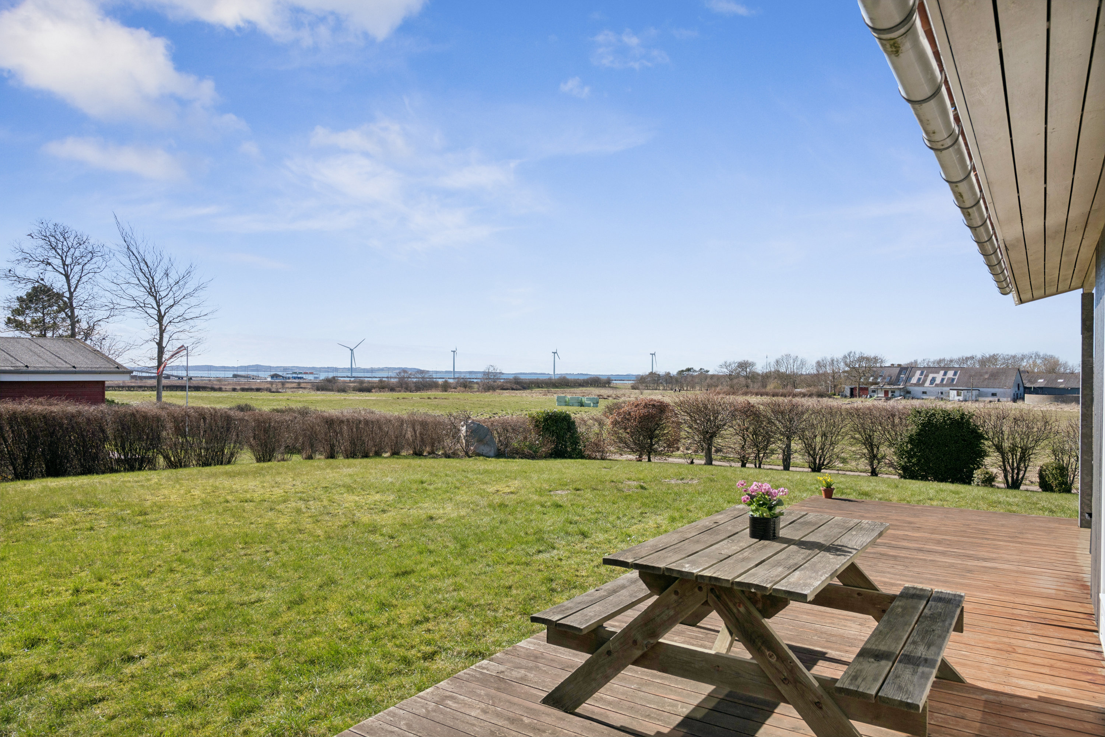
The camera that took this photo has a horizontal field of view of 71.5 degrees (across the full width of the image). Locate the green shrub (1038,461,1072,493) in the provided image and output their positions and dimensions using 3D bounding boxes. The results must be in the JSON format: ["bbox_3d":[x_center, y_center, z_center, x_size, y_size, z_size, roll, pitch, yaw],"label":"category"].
[{"bbox_3d":[8.095,1.751,12.350,0.580,0.518,0.540,0,0,32],"label":"green shrub"}]

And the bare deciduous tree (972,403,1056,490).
[{"bbox_3d":[7.623,1.295,12.650,1.300,1.367,1.150,0,0,32],"label":"bare deciduous tree"}]

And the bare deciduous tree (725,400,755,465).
[{"bbox_3d":[3.753,1.283,15.300,0.620,1.299,0.700,0,0,32],"label":"bare deciduous tree"}]

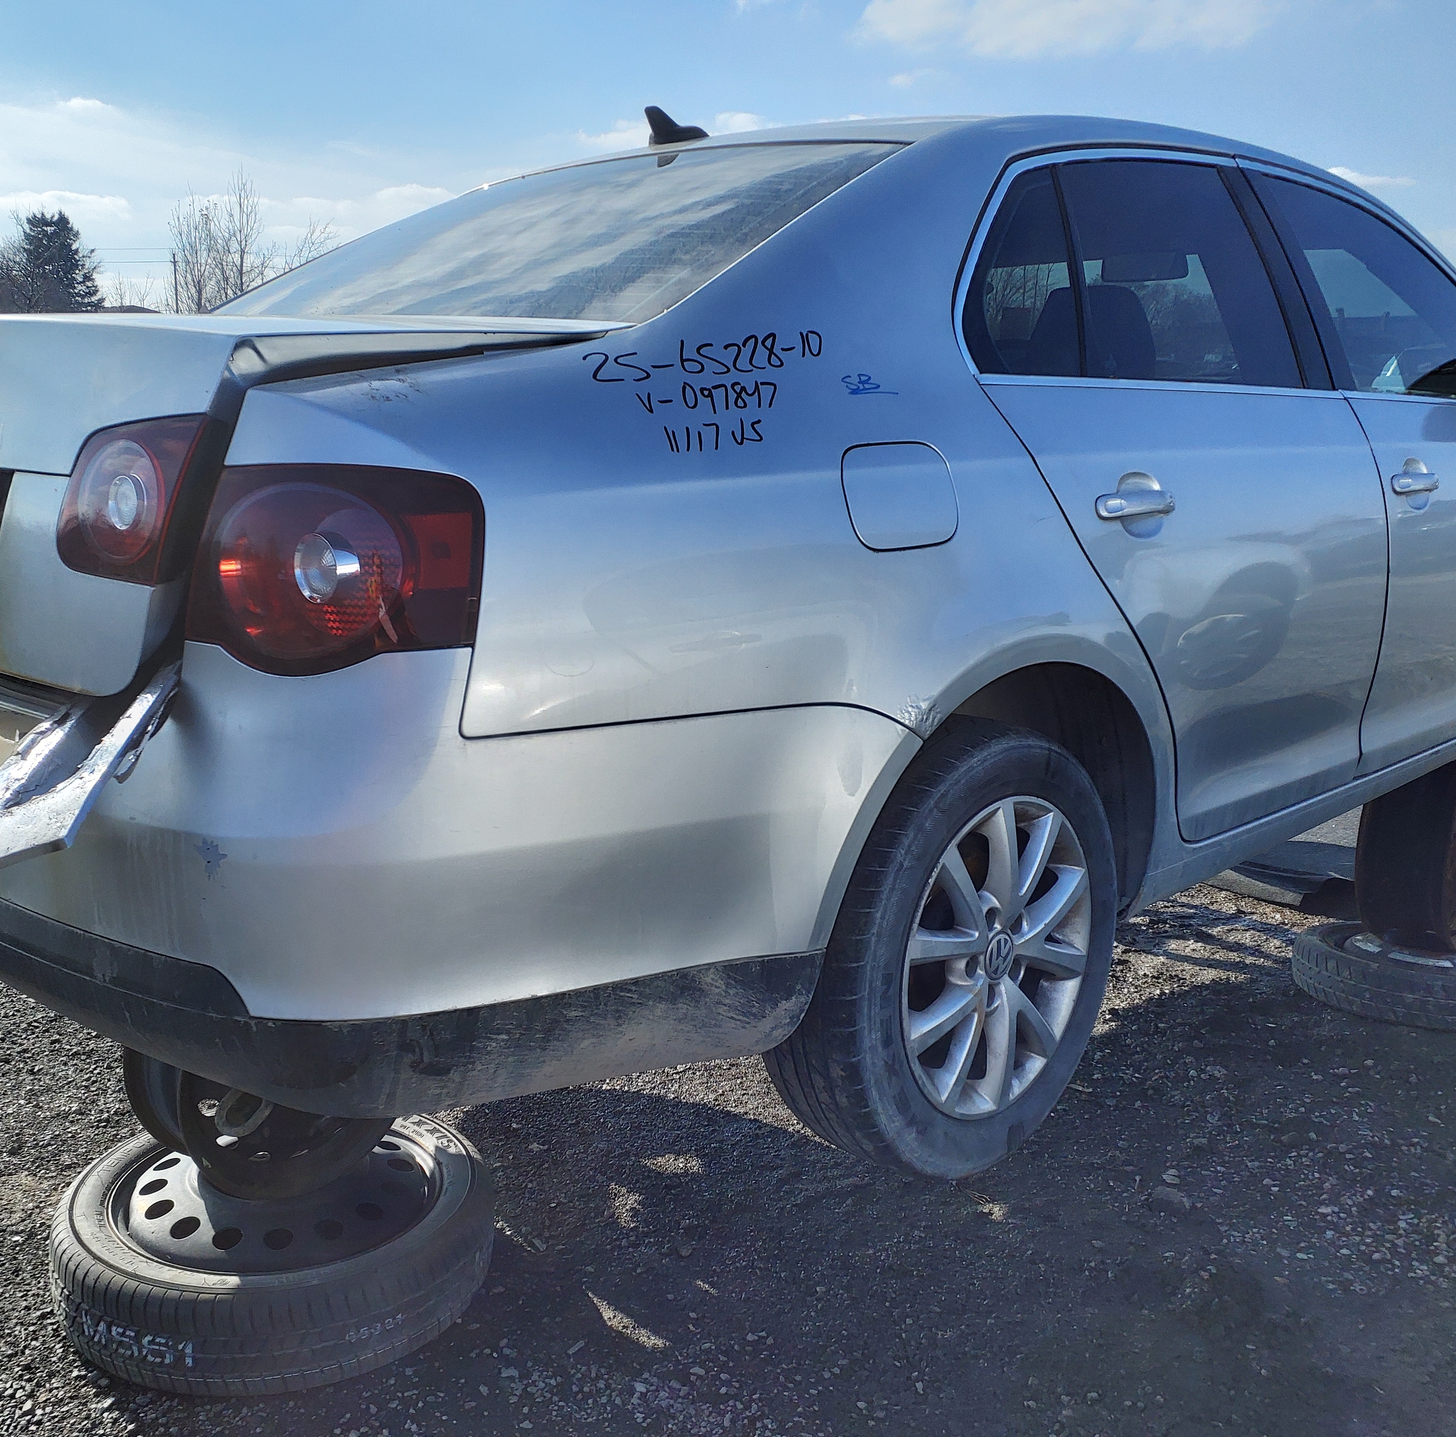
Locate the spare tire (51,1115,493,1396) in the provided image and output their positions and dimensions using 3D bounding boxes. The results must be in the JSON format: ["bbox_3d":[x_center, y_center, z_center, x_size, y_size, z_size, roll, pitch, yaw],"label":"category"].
[{"bbox_3d":[-0.642,0.735,2.072,0.605,0.158,0.605,-8,15,-44],"label":"spare tire"}]

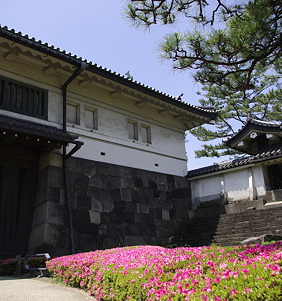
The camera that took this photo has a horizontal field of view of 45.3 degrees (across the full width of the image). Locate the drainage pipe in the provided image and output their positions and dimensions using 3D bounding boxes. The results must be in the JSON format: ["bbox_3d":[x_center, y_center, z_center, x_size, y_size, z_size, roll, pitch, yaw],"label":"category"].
[{"bbox_3d":[-2.994,0.348,14.916,1.624,8.758,0.261,-17,-21,42],"label":"drainage pipe"}]

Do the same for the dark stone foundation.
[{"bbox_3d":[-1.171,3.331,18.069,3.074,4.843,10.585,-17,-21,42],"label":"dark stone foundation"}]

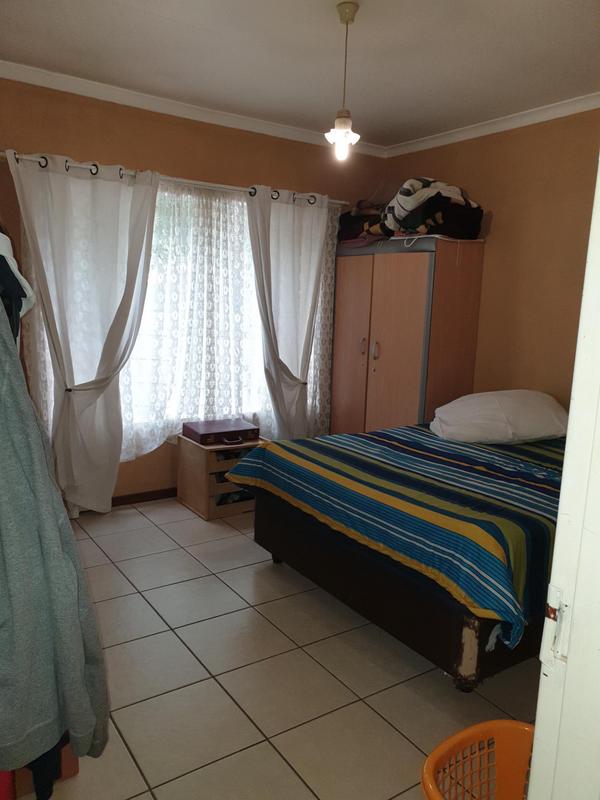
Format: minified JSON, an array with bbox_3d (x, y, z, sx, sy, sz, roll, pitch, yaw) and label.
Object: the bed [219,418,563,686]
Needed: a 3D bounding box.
[{"bbox_3d":[0.954,0.606,3.261,1.908,0.667,1.572,-4,11,-34],"label":"bed"}]

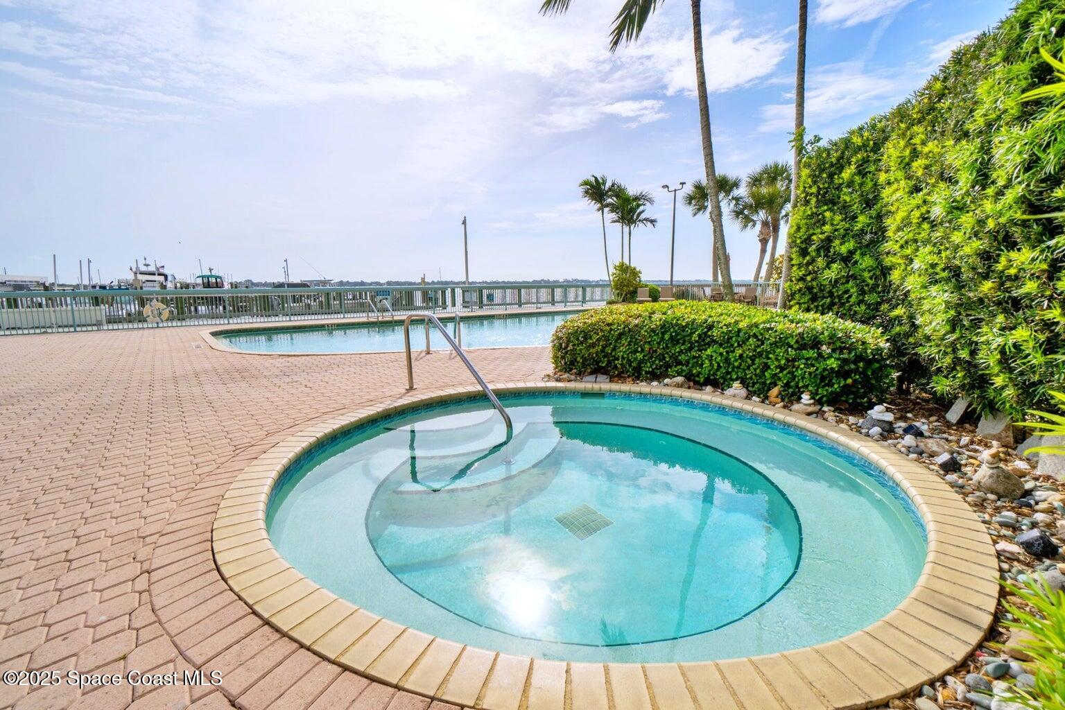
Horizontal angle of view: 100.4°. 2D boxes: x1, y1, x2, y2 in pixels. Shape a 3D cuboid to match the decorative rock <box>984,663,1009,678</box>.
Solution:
[{"bbox_3d":[1.384,0.938,1.322,0.048,0.034,0.056,-8,12,-39],"label":"decorative rock"}]

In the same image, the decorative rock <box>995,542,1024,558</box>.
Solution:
[{"bbox_3d":[2.021,0.826,1.882,0.072,0.053,0.088,-8,12,-40],"label":"decorative rock"}]

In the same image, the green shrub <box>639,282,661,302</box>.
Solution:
[{"bbox_3d":[5.557,-2.914,21.417,1.244,1.107,1.244,2,9,14],"label":"green shrub"}]

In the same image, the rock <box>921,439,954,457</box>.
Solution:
[{"bbox_3d":[2.701,0.619,2.963,0.165,0.100,0.135,8,13,43],"label":"rock"}]

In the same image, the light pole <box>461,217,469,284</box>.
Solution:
[{"bbox_3d":[-4.969,-6.935,32.423,0.400,6.100,0.240,-1,9,0],"label":"light pole"}]

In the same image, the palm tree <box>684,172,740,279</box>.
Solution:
[{"bbox_3d":[9.309,-5.893,22.867,2.797,6.462,2.797,3,10,21],"label":"palm tree"}]

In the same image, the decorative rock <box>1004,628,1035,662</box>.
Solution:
[{"bbox_3d":[1.506,0.893,1.365,0.080,0.088,0.088,-8,12,-38],"label":"decorative rock"}]

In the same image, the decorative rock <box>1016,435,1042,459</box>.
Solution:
[{"bbox_3d":[3.283,0.605,2.920,0.130,0.140,0.150,-8,12,-40],"label":"decorative rock"}]

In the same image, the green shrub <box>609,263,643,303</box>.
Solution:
[{"bbox_3d":[4.558,-3.476,21.730,1.554,2.134,1.554,1,9,12],"label":"green shrub"}]

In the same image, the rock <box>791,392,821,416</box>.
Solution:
[{"bbox_3d":[2.376,0.420,3.861,0.222,0.202,0.178,5,11,32],"label":"rock"}]

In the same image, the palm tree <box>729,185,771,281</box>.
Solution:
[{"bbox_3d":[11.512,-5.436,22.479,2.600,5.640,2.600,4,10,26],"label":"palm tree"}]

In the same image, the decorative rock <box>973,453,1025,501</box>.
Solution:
[{"bbox_3d":[2.469,0.644,2.353,0.180,0.245,0.200,-9,12,-41],"label":"decorative rock"}]

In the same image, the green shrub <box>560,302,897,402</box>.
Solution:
[{"bbox_3d":[2.194,-0.215,5.710,3.420,0.830,1.900,5,11,30],"label":"green shrub"}]

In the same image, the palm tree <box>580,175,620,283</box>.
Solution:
[{"bbox_3d":[3.268,-5.541,21.700,1.927,6.244,1.831,1,9,8],"label":"palm tree"}]

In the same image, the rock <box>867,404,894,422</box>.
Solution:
[{"bbox_3d":[2.783,0.466,3.550,0.170,0.120,0.130,7,12,38],"label":"rock"}]

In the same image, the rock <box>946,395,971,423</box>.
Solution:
[{"bbox_3d":[3.545,0.455,3.700,0.160,0.190,0.160,8,13,44],"label":"rock"}]

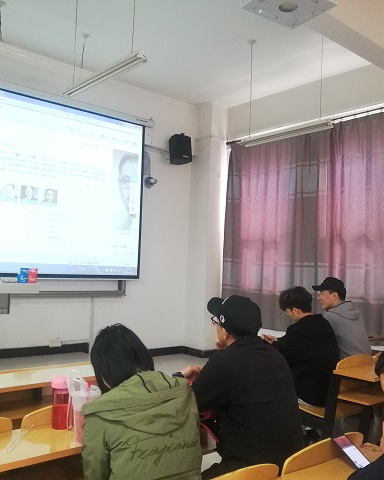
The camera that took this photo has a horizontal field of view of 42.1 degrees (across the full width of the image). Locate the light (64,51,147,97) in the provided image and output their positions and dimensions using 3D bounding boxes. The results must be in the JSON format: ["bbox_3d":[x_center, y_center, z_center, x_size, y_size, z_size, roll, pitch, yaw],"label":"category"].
[{"bbox_3d":[-0.732,-1.312,3.994,0.120,0.070,1.180,4,-4,-41],"label":"light"}]

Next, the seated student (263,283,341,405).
[{"bbox_3d":[0.638,0.908,3.311,0.500,1.206,0.750,4,-4,-41],"label":"seated student"}]

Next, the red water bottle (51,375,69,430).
[{"bbox_3d":[-0.471,0.578,1.780,0.063,0.195,0.063,4,-4,-41],"label":"red water bottle"}]

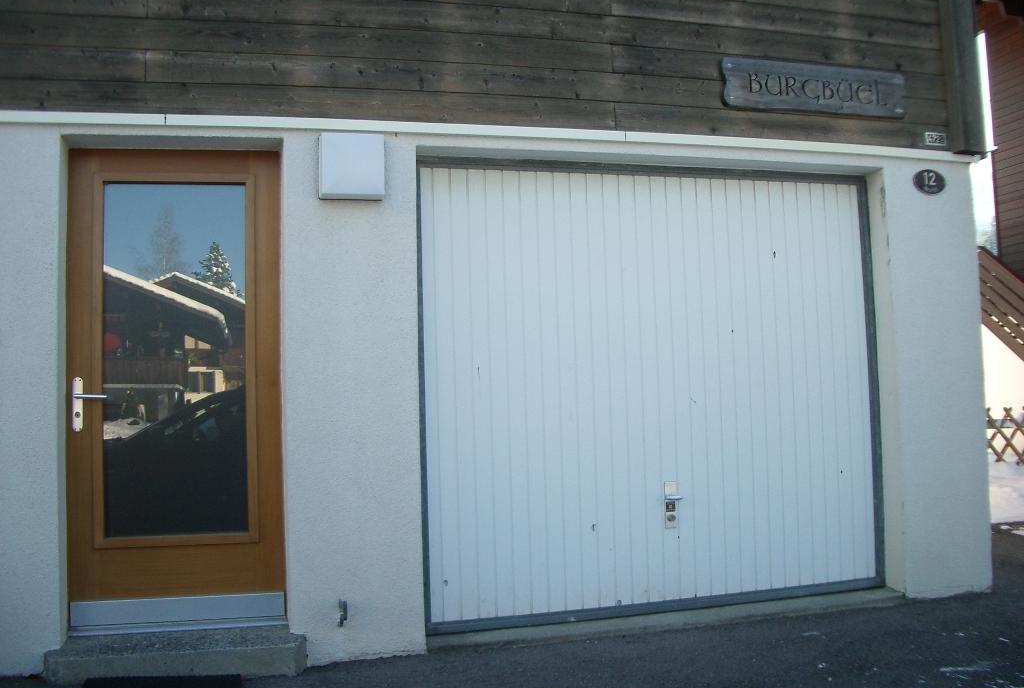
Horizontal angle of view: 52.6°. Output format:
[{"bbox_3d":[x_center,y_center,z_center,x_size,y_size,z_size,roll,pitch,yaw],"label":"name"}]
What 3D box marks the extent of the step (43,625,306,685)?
[{"bbox_3d":[-1.325,1.244,4.141,0.998,0.125,0.436,-1,-4,-16],"label":"step"}]

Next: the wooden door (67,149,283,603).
[{"bbox_3d":[-1.447,0.147,4.448,0.898,1.945,0.071,-1,-4,-16],"label":"wooden door"}]

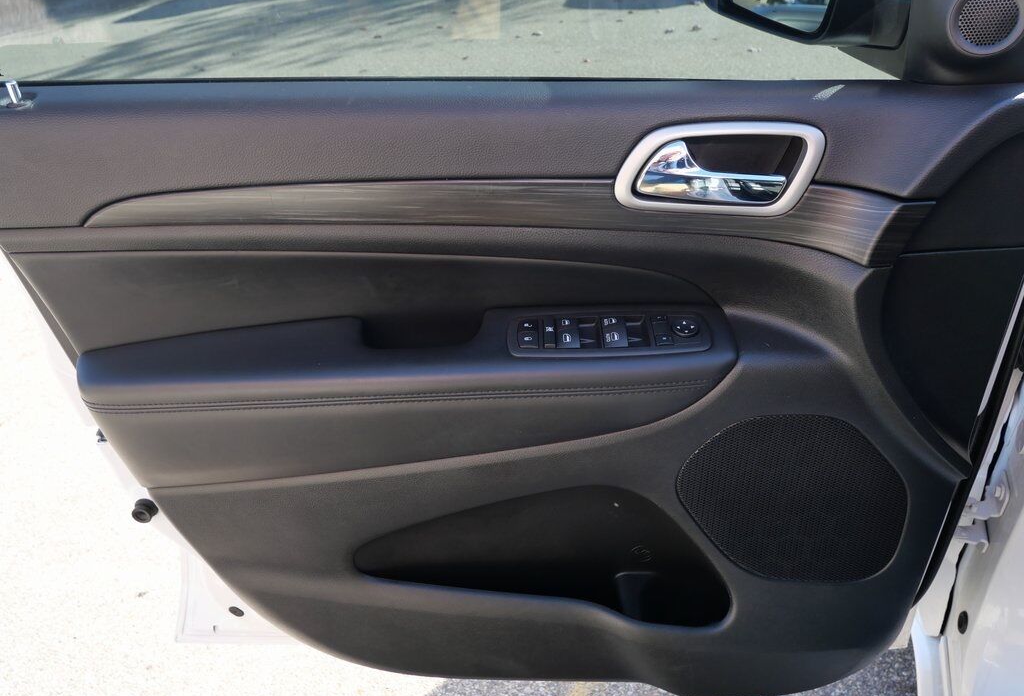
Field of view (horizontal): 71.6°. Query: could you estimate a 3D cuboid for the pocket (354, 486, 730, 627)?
[{"bbox_3d":[0.032,0.223,0.778,0.395,0.180,0.080,0,29,1],"label":"pocket"}]

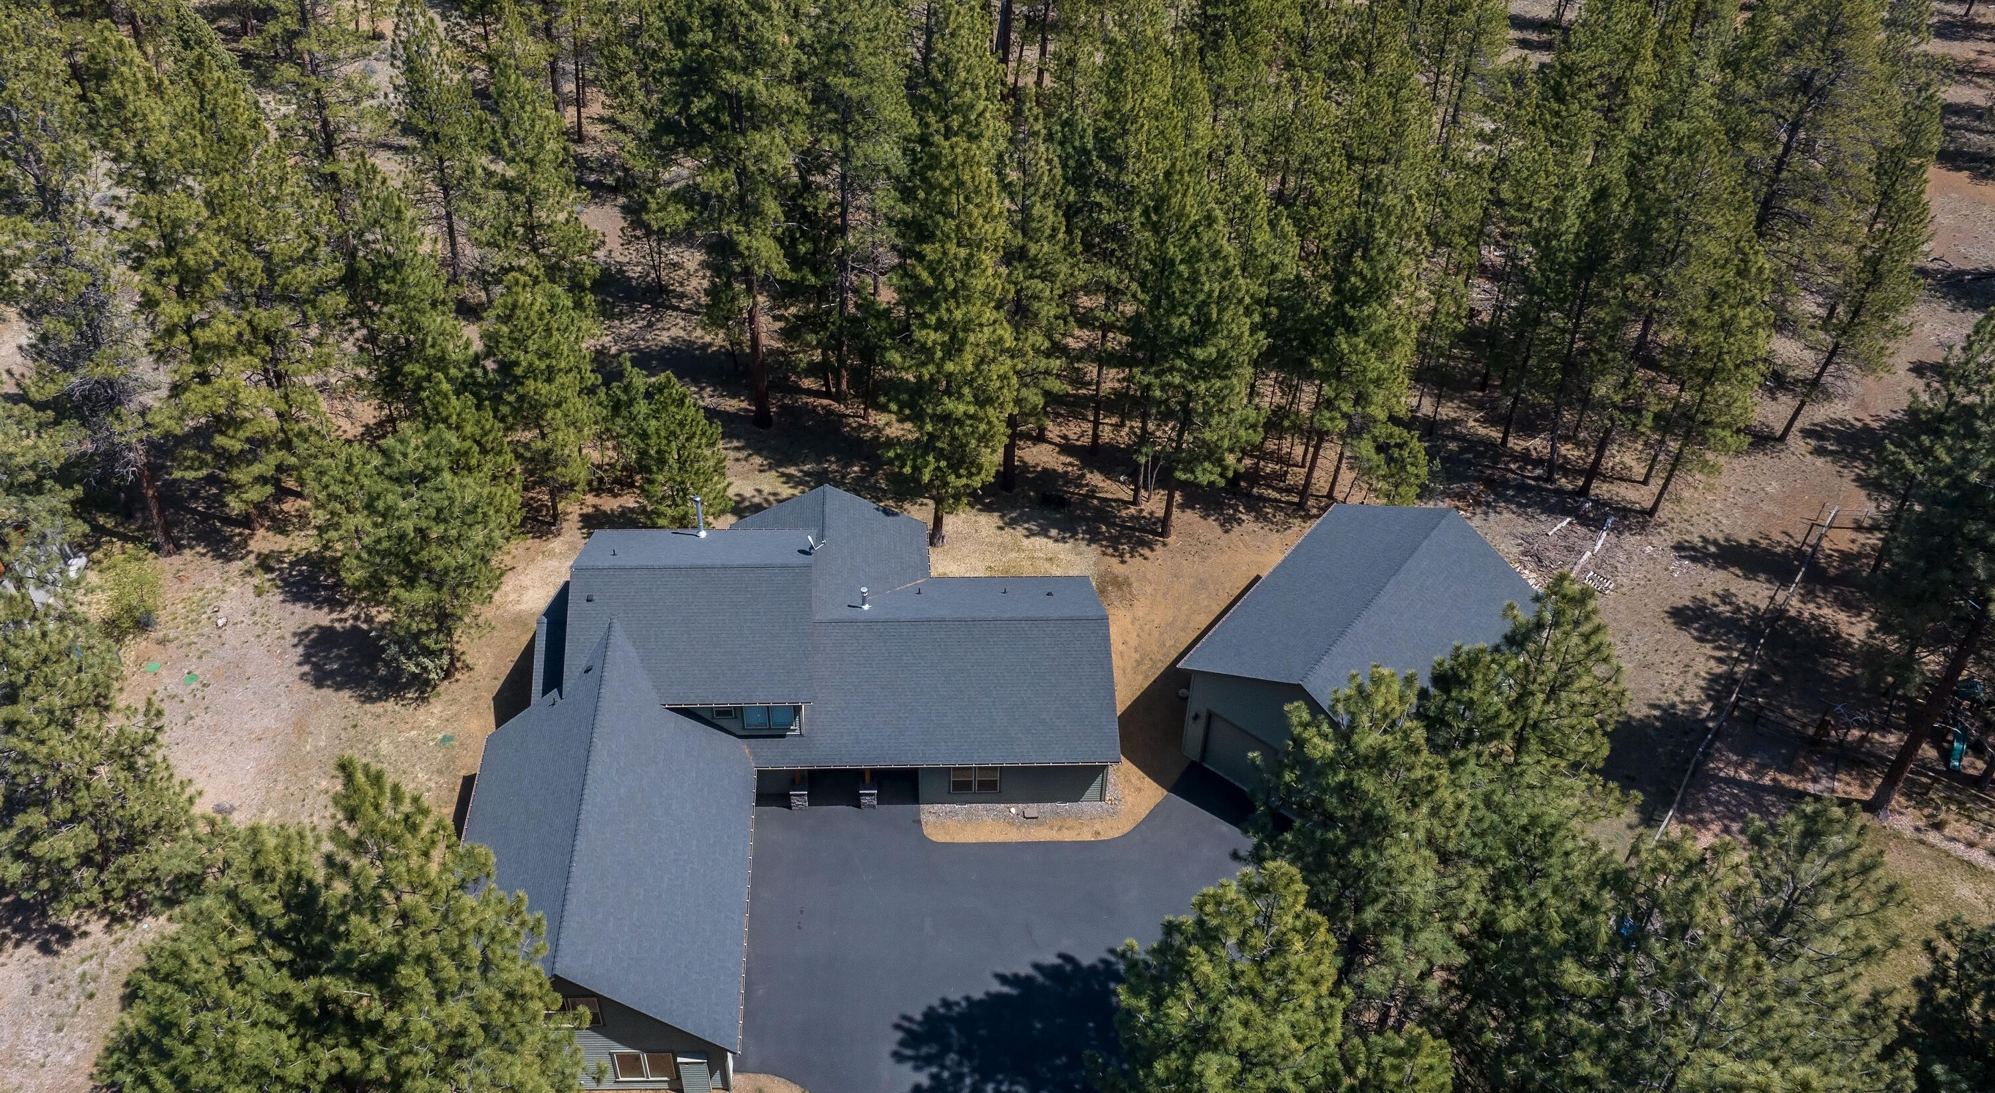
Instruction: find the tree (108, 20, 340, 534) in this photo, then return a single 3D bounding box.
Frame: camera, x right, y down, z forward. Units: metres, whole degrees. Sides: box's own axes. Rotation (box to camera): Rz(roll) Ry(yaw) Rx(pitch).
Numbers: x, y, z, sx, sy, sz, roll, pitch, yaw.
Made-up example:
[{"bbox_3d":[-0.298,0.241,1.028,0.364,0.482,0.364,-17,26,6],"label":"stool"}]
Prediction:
[{"bbox_3d":[-33.050,-9.777,59.269,8.600,23.659,8.600,3,40,0],"label":"tree"}]

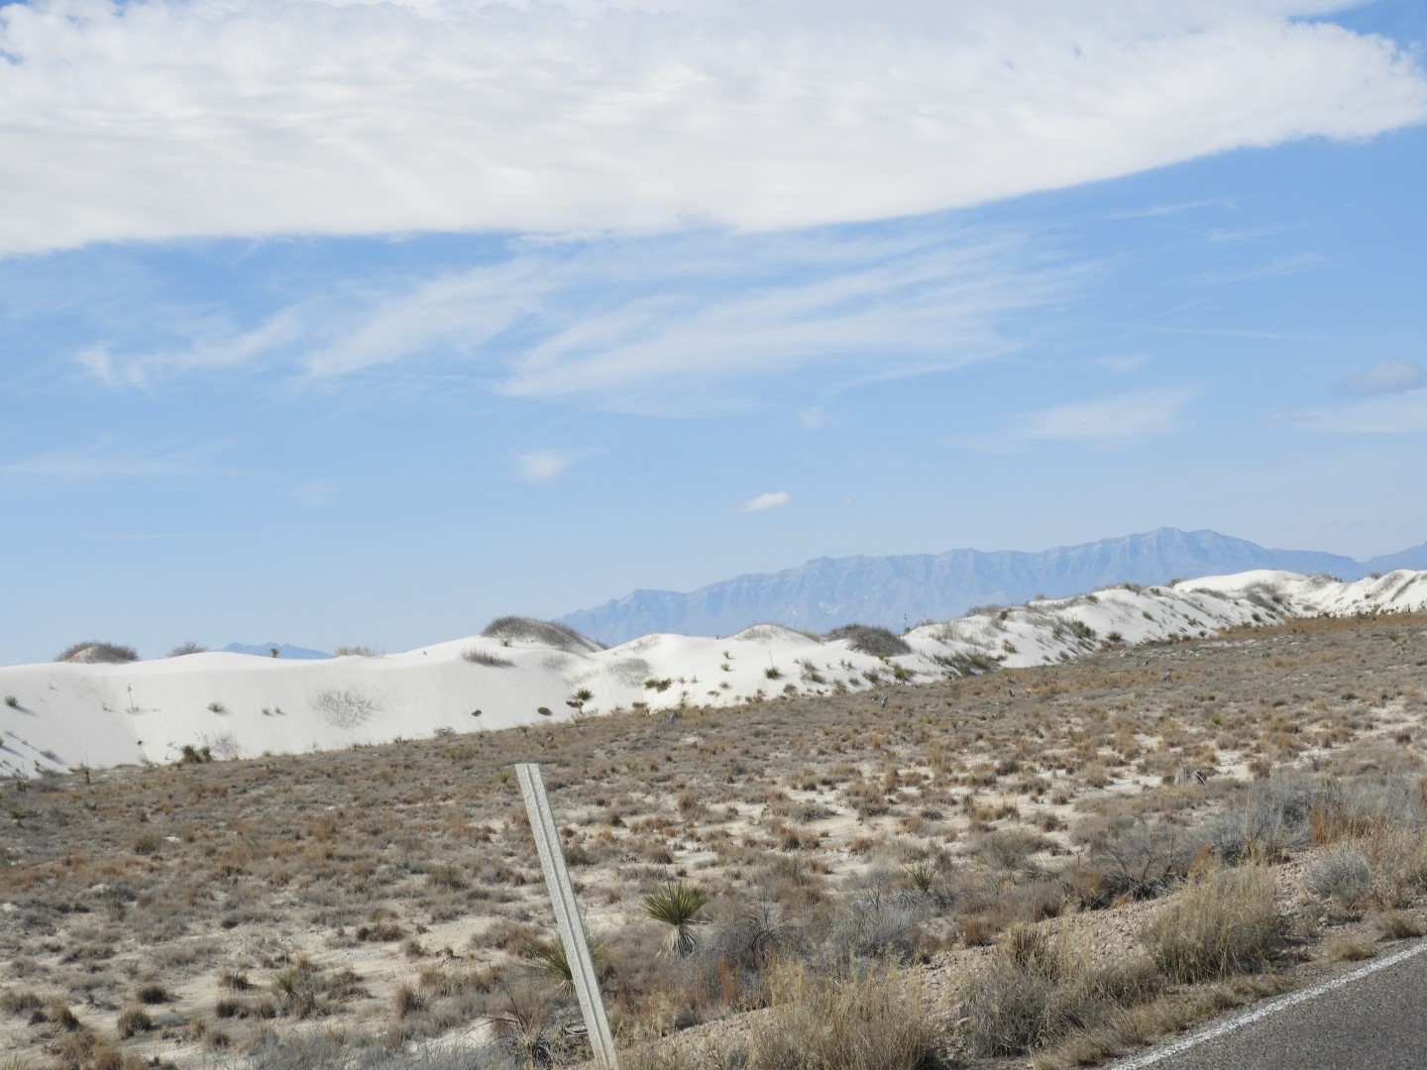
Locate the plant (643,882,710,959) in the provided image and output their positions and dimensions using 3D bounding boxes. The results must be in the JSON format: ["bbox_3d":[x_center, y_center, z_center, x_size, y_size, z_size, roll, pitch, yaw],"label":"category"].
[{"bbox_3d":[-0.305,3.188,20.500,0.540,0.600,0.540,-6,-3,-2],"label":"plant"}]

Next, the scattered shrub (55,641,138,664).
[{"bbox_3d":[-31.213,5.944,125.000,4.100,1.150,3.500,-5,-3,-14],"label":"scattered shrub"}]

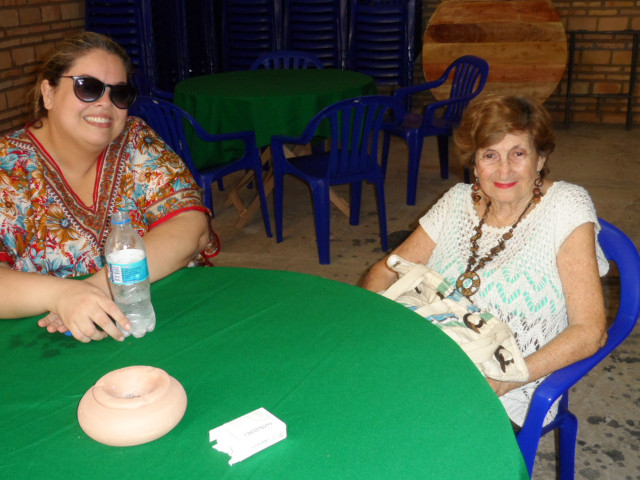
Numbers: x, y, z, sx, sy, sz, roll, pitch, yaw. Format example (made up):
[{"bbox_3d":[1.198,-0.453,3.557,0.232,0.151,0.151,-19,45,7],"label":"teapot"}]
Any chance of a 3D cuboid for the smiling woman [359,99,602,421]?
[{"bbox_3d":[0.299,0.264,1.641,0.540,1.090,0.620,12,24,33],"label":"smiling woman"}]

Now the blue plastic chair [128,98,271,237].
[{"bbox_3d":[-0.612,-0.373,3.921,0.550,0.790,0.530,14,26,38],"label":"blue plastic chair"}]

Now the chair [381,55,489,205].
[{"bbox_3d":[0.696,-0.697,4.700,0.530,0.790,0.550,-7,21,-14],"label":"chair"}]

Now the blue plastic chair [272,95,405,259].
[{"bbox_3d":[0.081,-0.336,3.758,0.550,0.790,0.530,-12,22,-25],"label":"blue plastic chair"}]

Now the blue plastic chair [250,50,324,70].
[{"bbox_3d":[-0.227,-0.849,5.201,0.550,0.790,0.530,-1,20,3],"label":"blue plastic chair"}]

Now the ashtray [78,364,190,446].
[{"bbox_3d":[-0.255,0.222,1.040,0.146,0.068,0.146,-2,20,0],"label":"ashtray"}]

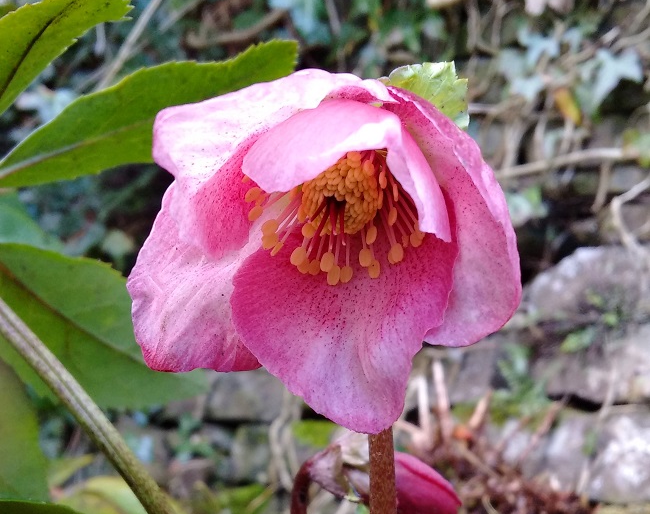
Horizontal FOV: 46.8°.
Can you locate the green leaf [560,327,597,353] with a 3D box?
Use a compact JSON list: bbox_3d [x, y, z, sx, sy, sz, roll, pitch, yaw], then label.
[{"bbox_3d":[0.250,0.081,0.740,0.035,0.025,0.016,0,-18,0],"label":"green leaf"}]

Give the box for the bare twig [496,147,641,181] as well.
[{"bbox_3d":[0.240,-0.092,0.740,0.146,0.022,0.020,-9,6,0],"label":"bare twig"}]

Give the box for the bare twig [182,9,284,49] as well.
[{"bbox_3d":[-0.098,-0.247,0.820,0.114,0.031,0.022,-16,6,0],"label":"bare twig"}]

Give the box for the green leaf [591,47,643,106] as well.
[{"bbox_3d":[0.296,-0.180,0.760,0.052,0.061,0.022,1,-20,6],"label":"green leaf"}]

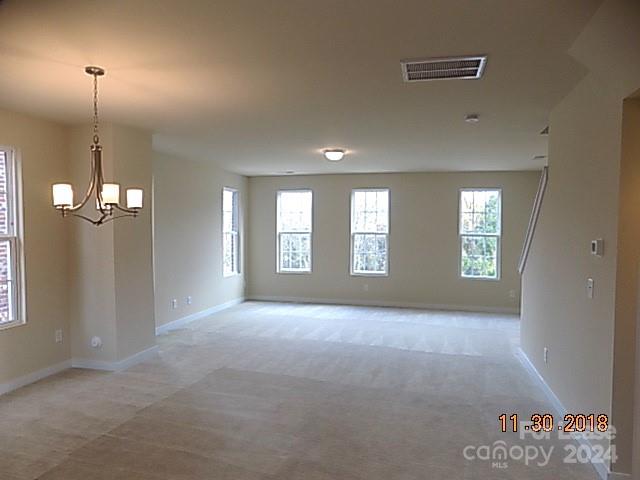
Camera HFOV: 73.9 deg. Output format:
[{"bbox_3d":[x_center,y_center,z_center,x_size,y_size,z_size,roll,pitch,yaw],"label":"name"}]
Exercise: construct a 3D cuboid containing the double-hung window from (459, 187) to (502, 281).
[{"bbox_3d":[3.135,-0.114,8.299,0.800,1.810,0.110,1,2,15],"label":"double-hung window"}]

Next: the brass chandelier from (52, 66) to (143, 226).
[{"bbox_3d":[-1.605,-0.666,3.053,0.610,1.110,0.610,1,2,15],"label":"brass chandelier"}]

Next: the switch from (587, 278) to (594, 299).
[{"bbox_3d":[1.912,0.345,3.015,0.014,0.120,0.077,1,2,15],"label":"switch"}]

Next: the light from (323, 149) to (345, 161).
[{"bbox_3d":[0.219,-1.238,6.238,0.320,0.125,0.320,1,2,15],"label":"light"}]

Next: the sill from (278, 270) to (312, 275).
[{"bbox_3d":[-0.552,0.701,9.292,0.820,0.050,0.110,1,2,15],"label":"sill"}]

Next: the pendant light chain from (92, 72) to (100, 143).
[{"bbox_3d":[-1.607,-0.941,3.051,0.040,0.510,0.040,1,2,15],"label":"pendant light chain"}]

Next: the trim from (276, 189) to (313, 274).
[{"bbox_3d":[-0.549,-0.184,9.263,0.810,1.810,0.110,1,2,15],"label":"trim"}]

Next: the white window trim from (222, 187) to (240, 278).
[{"bbox_3d":[-1.851,-0.157,8.759,0.110,1.810,0.790,1,2,15],"label":"white window trim"}]

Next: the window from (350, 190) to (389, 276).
[{"bbox_3d":[1.040,-0.165,8.849,0.800,1.810,0.110,1,2,15],"label":"window"}]

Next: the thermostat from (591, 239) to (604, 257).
[{"bbox_3d":[1.864,0.048,2.856,0.032,0.115,0.095,1,2,15],"label":"thermostat"}]

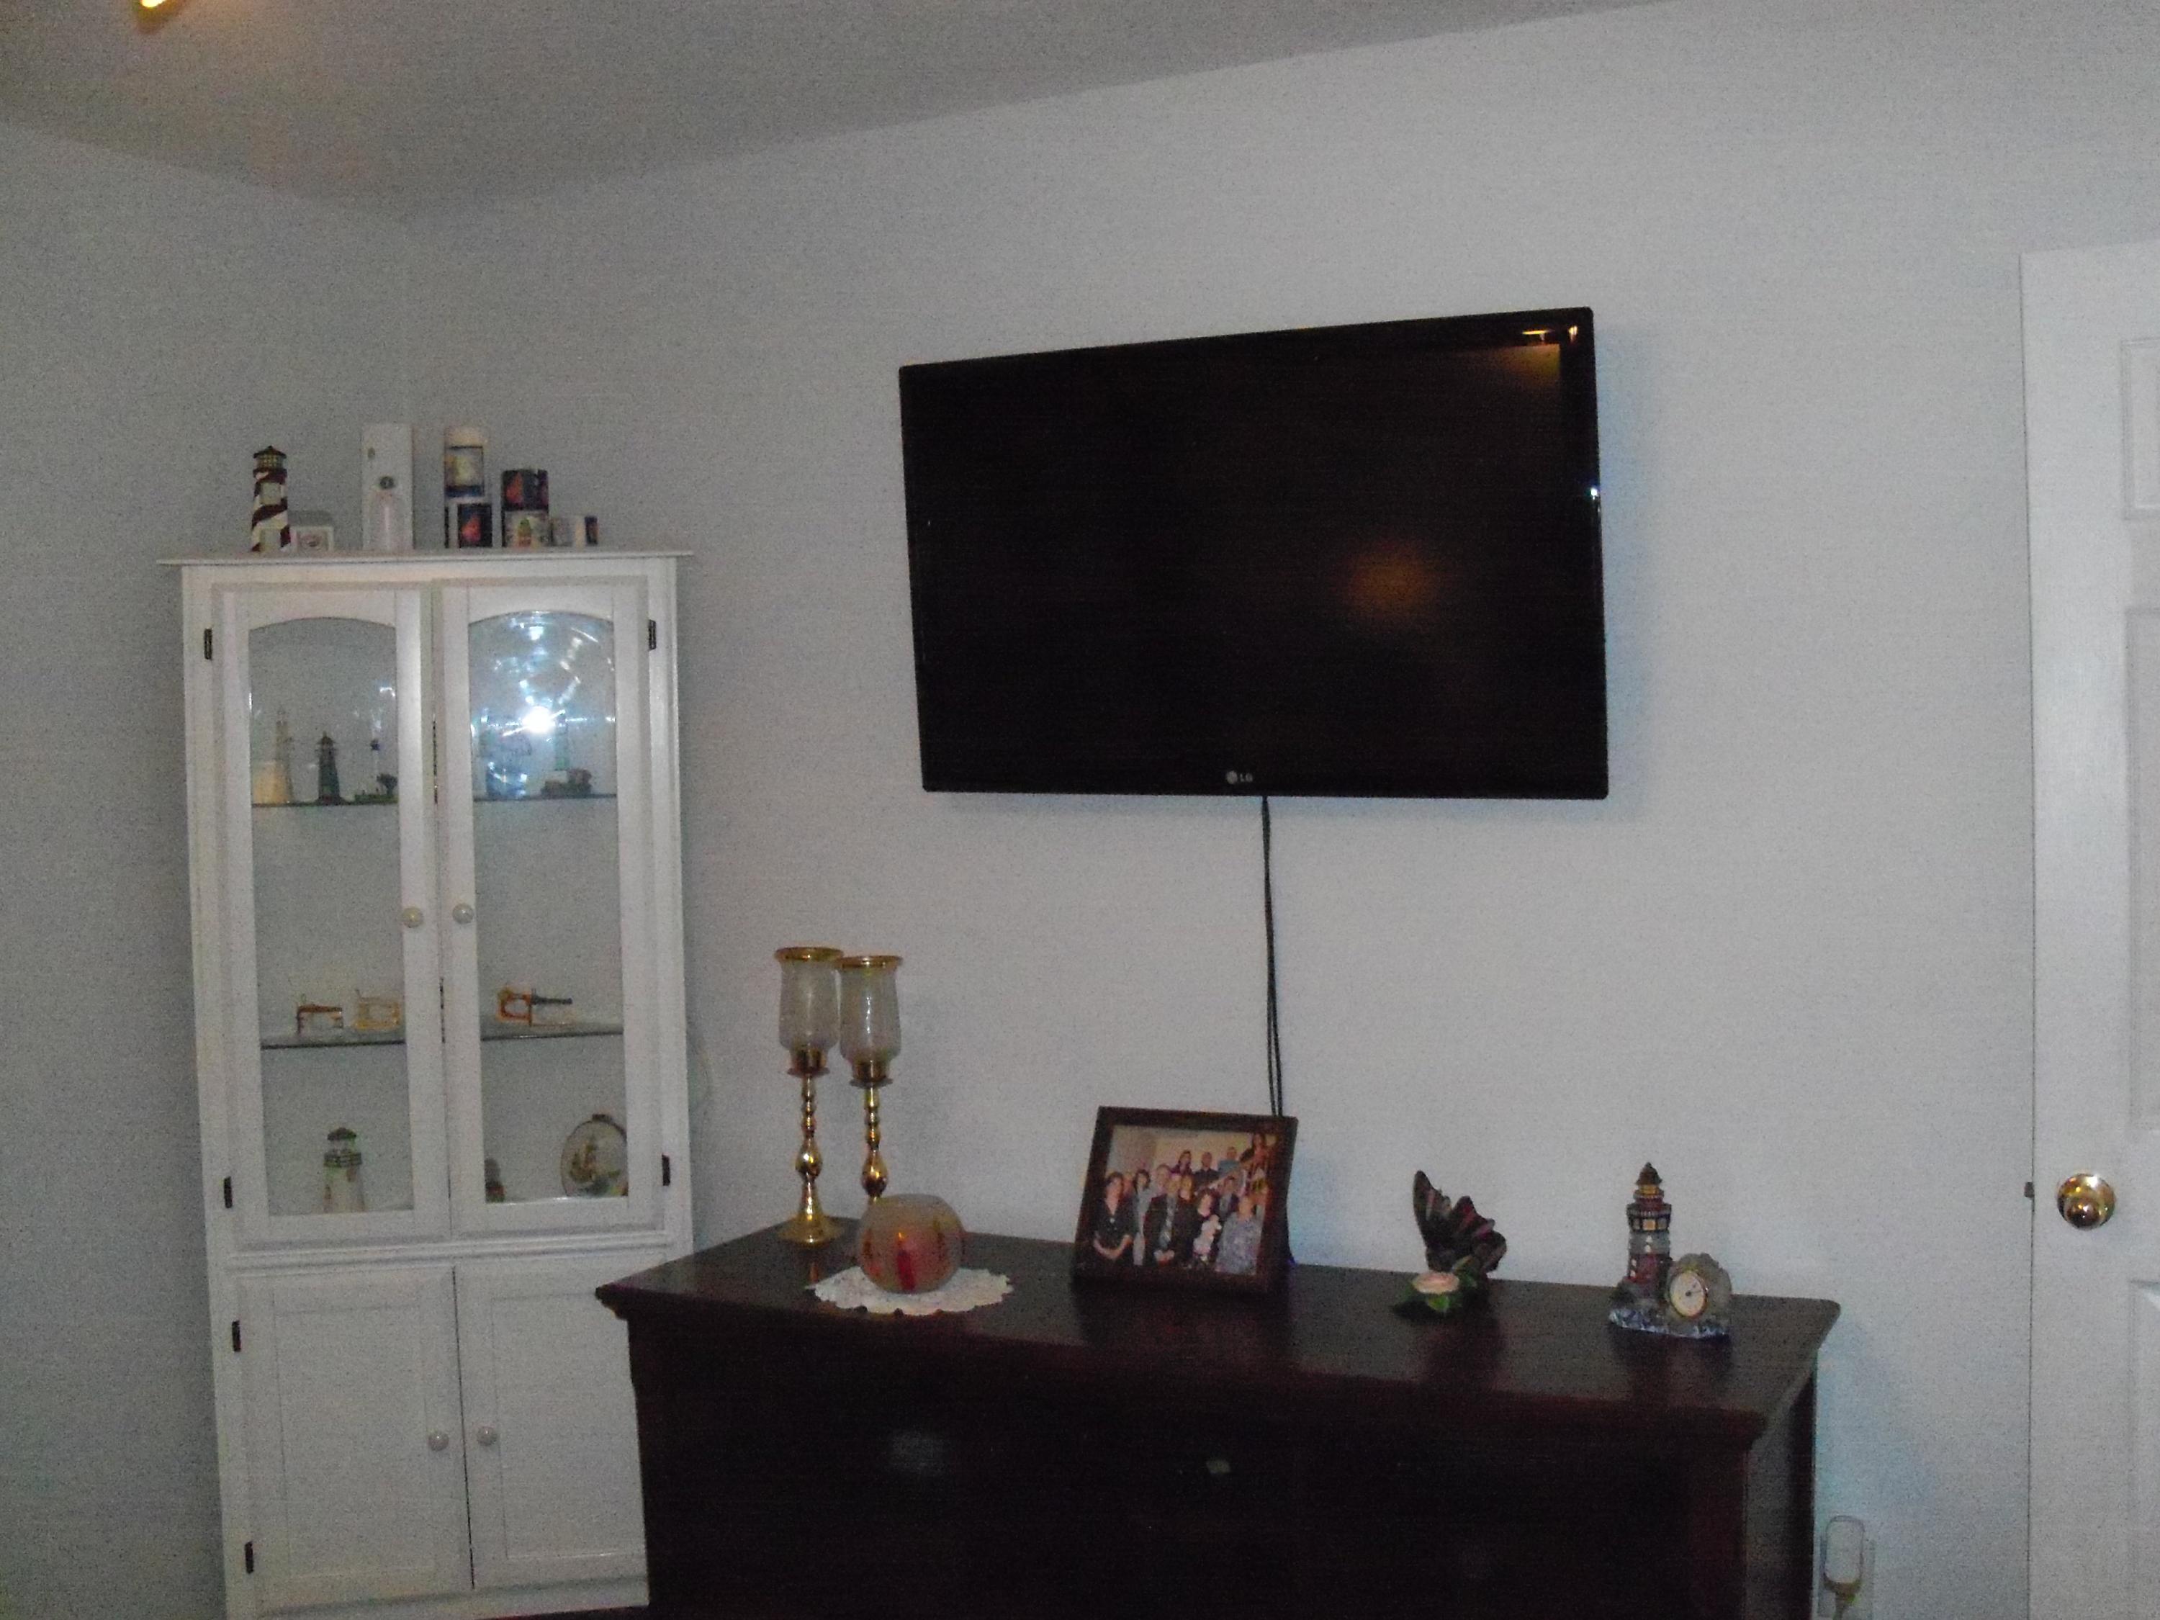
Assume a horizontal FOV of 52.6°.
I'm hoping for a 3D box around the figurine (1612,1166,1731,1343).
[{"bbox_3d":[0.711,0.528,2.630,0.135,0.190,0.085,0,2,40],"label":"figurine"}]

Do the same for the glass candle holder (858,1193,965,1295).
[{"bbox_3d":[-0.226,0.584,2.930,0.145,0.118,0.145,-1,2,0],"label":"glass candle holder"}]

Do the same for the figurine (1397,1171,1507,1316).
[{"bbox_3d":[0.476,0.548,2.785,0.128,0.165,0.090,-1,2,26],"label":"figurine"}]

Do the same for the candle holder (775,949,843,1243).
[{"bbox_3d":[-0.404,0.422,3.250,0.102,0.425,0.102,-1,2,0],"label":"candle holder"}]

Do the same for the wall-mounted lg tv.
[{"bbox_3d":[0.222,-0.334,3.008,1.020,0.625,0.075,1,9,27],"label":"wall-mounted lg tv"}]

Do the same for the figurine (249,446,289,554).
[{"bbox_3d":[-1.241,-0.473,3.345,0.062,0.168,0.062,-2,2,-17],"label":"figurine"}]

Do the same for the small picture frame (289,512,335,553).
[{"bbox_3d":[-1.190,-0.430,3.390,0.072,0.072,0.030,-2,2,-14],"label":"small picture frame"}]

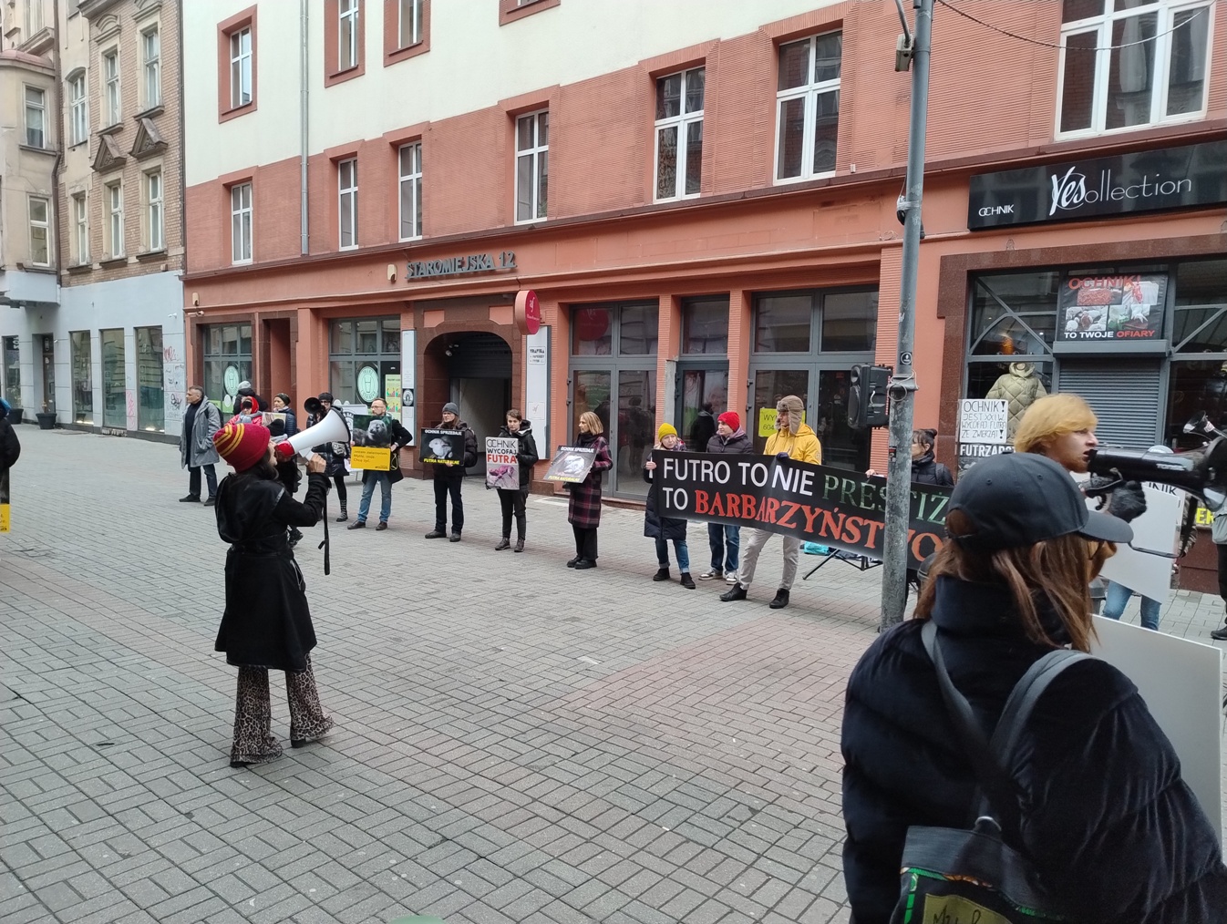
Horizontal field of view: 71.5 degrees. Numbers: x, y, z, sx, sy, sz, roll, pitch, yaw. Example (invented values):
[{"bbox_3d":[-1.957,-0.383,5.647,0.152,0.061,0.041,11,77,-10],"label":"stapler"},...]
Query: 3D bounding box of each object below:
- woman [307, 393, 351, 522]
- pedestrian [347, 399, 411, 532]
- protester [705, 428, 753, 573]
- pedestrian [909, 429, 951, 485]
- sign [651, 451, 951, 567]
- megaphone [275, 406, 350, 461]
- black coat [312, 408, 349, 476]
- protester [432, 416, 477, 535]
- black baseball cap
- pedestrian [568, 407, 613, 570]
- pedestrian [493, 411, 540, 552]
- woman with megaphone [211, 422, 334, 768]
[{"bbox_3d":[-3.979,-0.076,11.850,0.580,1.750,0.450,3,5,14],"label":"woman"},{"bbox_3d":[-3.133,0.012,11.436,0.660,1.731,0.450,4,5,27],"label":"pedestrian"},{"bbox_3d":[1.145,0.353,8.659,0.500,1.717,0.370,4,5,25],"label":"protester"},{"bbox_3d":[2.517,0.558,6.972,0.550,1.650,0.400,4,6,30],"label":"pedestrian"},{"bbox_3d":[1.515,0.380,7.285,2.859,0.680,0.120,9,8,37],"label":"sign"},{"bbox_3d":[-1.544,-0.102,4.386,0.385,0.240,0.210,-27,20,-29],"label":"megaphone"},{"bbox_3d":[-3.956,-0.275,11.900,0.570,0.980,0.380,3,5,14],"label":"black coat"},{"bbox_3d":[-2.023,0.106,10.657,0.550,1.700,0.450,4,6,30],"label":"protester"},{"bbox_3d":[0.602,0.053,1.205,0.263,0.130,0.173,0,5,-15],"label":"black baseball cap"},{"bbox_3d":[-0.263,0.297,9.157,0.370,1.675,0.470,-3,6,-40],"label":"pedestrian"},{"bbox_3d":[-1.149,0.212,10.062,0.470,1.656,0.340,3,5,20],"label":"pedestrian"},{"bbox_3d":[-1.707,0.645,4.349,0.530,1.690,0.520,6,7,40],"label":"woman with megaphone"}]

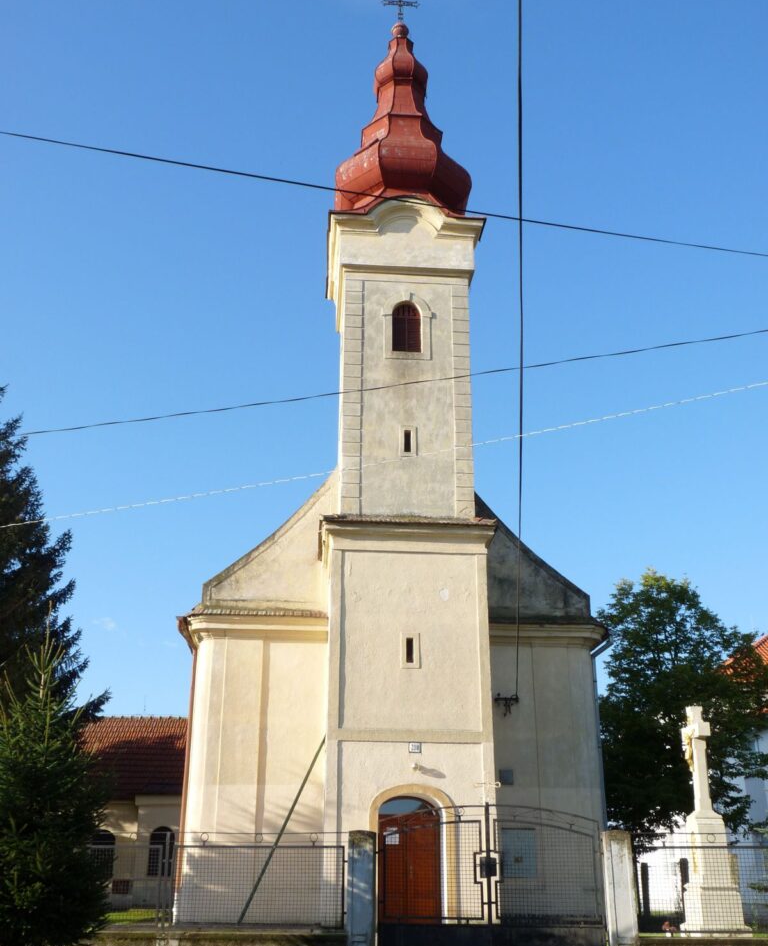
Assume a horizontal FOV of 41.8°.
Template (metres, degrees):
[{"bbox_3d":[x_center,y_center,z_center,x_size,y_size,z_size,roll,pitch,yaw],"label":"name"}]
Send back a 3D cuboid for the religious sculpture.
[{"bbox_3d":[5.495,5.989,17.203,0.900,3.905,0.920,3,-21,-7],"label":"religious sculpture"}]

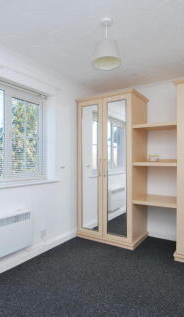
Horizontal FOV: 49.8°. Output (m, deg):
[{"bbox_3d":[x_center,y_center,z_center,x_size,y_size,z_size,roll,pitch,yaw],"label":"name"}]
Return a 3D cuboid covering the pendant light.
[{"bbox_3d":[0.125,-1.013,1.710,0.235,0.390,0.235,0,-1,0],"label":"pendant light"}]

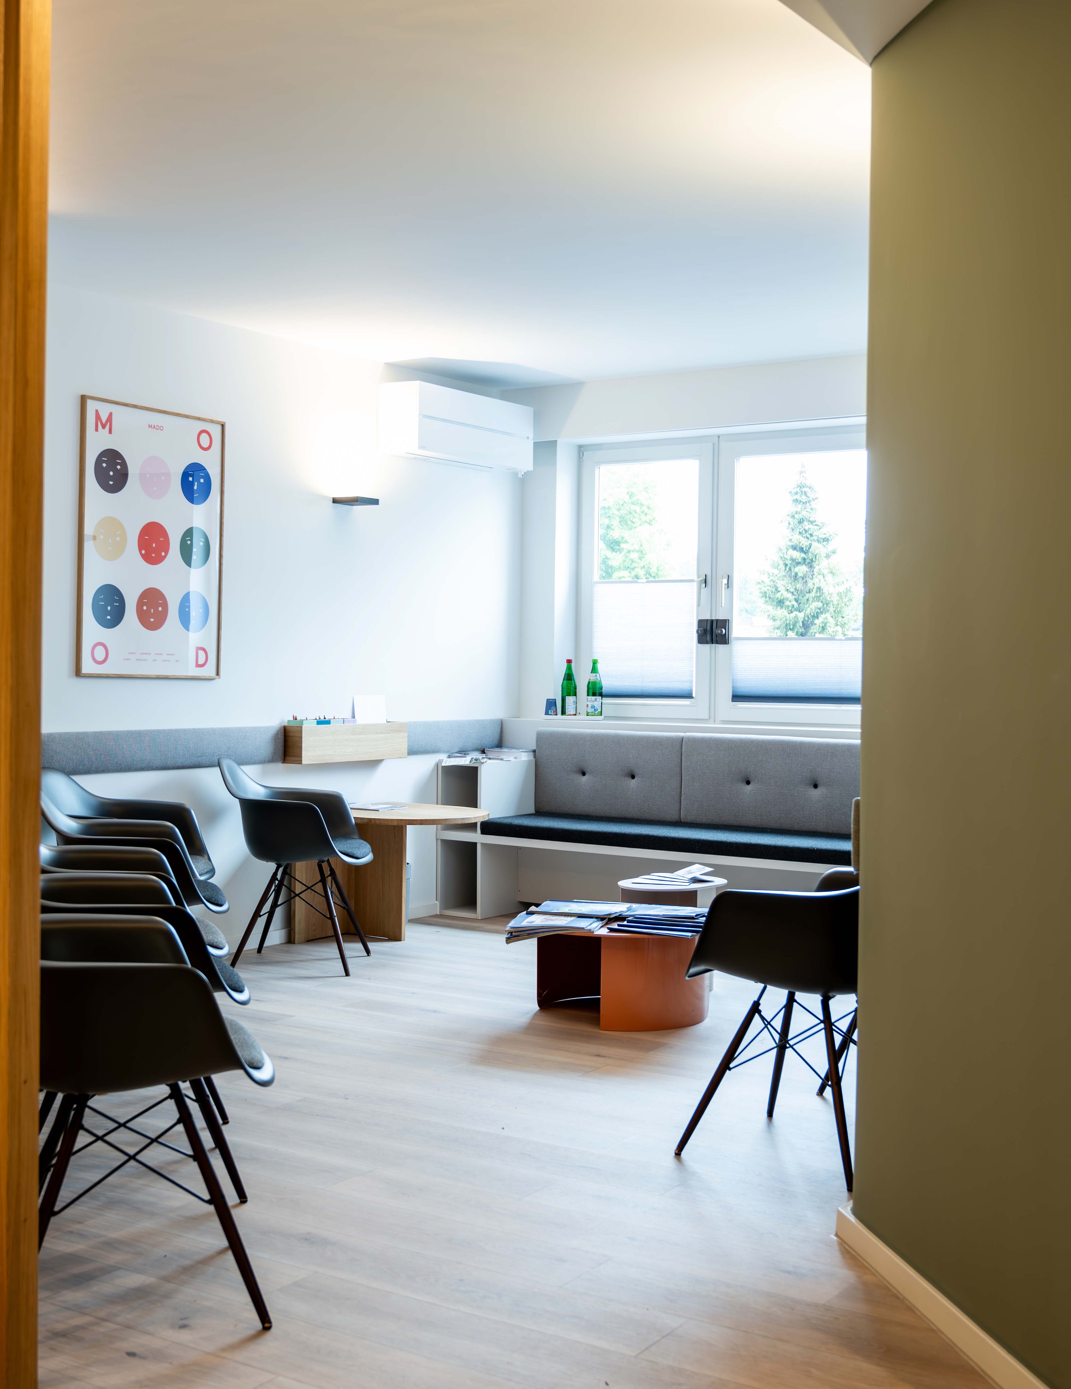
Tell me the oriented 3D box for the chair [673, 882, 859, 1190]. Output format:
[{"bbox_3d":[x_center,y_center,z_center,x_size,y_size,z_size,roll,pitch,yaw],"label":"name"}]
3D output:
[{"bbox_3d":[0.688,0.714,4.212,0.600,0.810,0.620,1,1,37],"label":"chair"}]

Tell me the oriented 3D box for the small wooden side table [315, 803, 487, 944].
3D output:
[{"bbox_3d":[-0.559,0.786,7.494,0.680,0.530,0.780,1,1,34],"label":"small wooden side table"}]

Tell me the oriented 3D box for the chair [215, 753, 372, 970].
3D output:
[{"bbox_3d":[-0.936,0.652,6.812,0.600,0.810,0.620,1,1,4],"label":"chair"}]

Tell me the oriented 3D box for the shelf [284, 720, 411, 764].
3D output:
[{"bbox_3d":[-0.826,0.211,7.491,0.140,0.160,0.690,1,1,34],"label":"shelf"}]

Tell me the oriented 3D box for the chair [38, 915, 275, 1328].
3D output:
[{"bbox_3d":[-0.781,0.710,3.211,0.600,0.810,0.620,0,1,-17],"label":"chair"}]

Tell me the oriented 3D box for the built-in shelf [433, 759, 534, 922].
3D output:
[{"bbox_3d":[-0.219,0.678,8.334,0.240,0.730,0.470,1,1,34],"label":"built-in shelf"}]

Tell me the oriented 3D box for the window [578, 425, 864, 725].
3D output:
[{"bbox_3d":[0.933,-0.544,8.126,1.750,1.340,0.100,1,1,34],"label":"window"}]

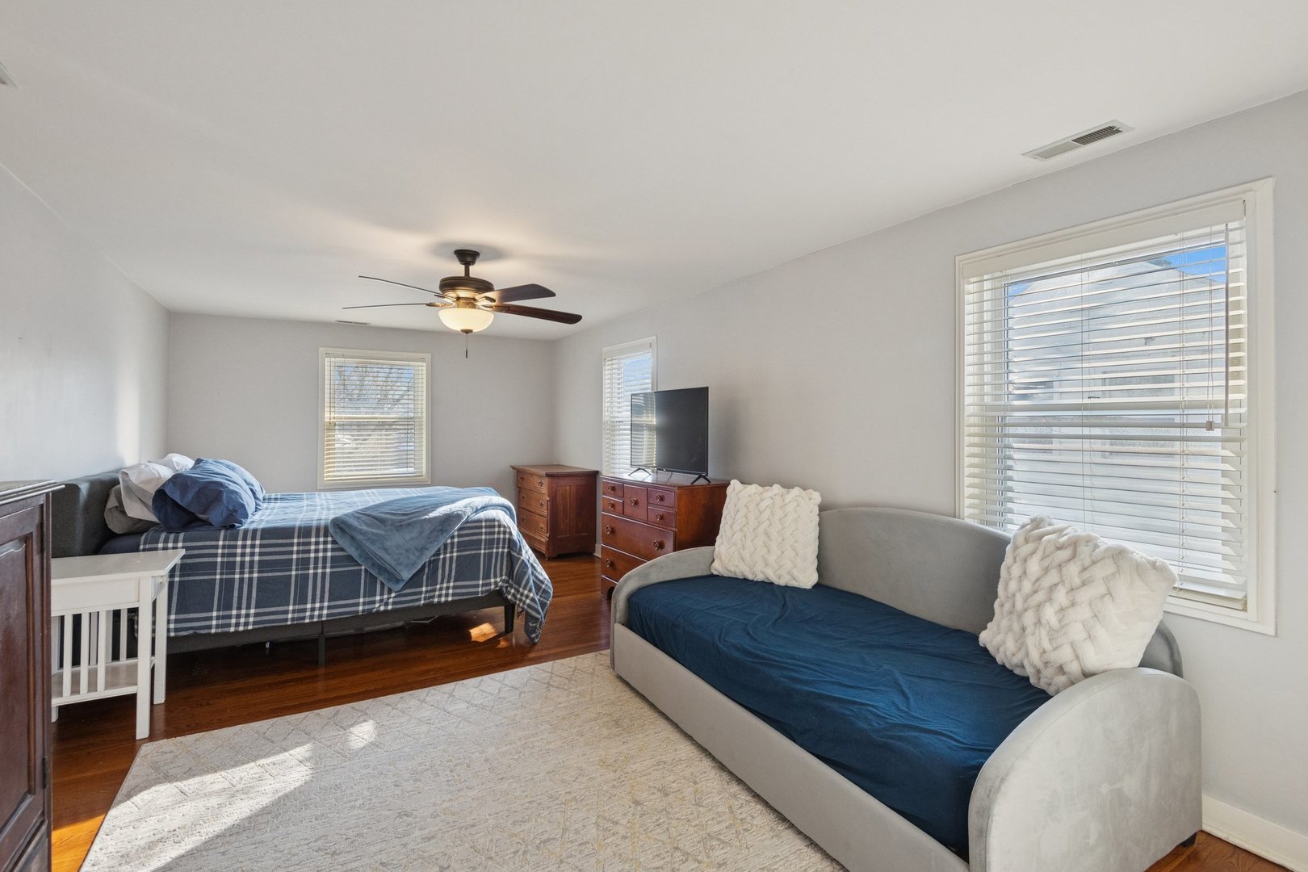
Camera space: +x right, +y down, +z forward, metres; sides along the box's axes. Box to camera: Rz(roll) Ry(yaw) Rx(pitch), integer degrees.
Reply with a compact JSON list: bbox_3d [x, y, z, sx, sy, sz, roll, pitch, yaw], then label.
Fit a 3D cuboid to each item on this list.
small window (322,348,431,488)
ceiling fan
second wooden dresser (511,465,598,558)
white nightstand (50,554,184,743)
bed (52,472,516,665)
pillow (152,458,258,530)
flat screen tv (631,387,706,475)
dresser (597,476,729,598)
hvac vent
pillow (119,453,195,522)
[{"bbox_3d":[-2.763,-0.174,5.811,1.013,1.342,0.090,0,1,-31],"label":"small window"},{"bbox_3d":[-1.076,-0.822,3.352,1.380,0.464,1.380,0,1,-31],"label":"ceiling fan"},{"bbox_3d":[-1.077,0.769,6.136,0.503,0.851,1.096,0,1,-31],"label":"second wooden dresser"},{"bbox_3d":[-2.355,0.898,2.477,0.506,0.686,0.485,0,1,-31],"label":"white nightstand"},{"bbox_3d":[-2.165,0.702,3.731,2.141,1.045,1.587,0,1,-31],"label":"bed"},{"bbox_3d":[-2.428,0.289,3.166,0.400,0.323,0.645,0,1,-31],"label":"pillow"},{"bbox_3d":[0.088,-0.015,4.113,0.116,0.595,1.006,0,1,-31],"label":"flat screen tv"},{"bbox_3d":[0.062,0.767,4.055,0.484,0.928,1.064,0,1,-31],"label":"dresser"},{"bbox_3d":[1.460,-1.022,2.014,0.124,0.019,0.277,0,1,-31],"label":"hvac vent"},{"bbox_3d":[-2.675,0.282,3.100,0.271,0.323,0.658,0,1,-31],"label":"pillow"}]

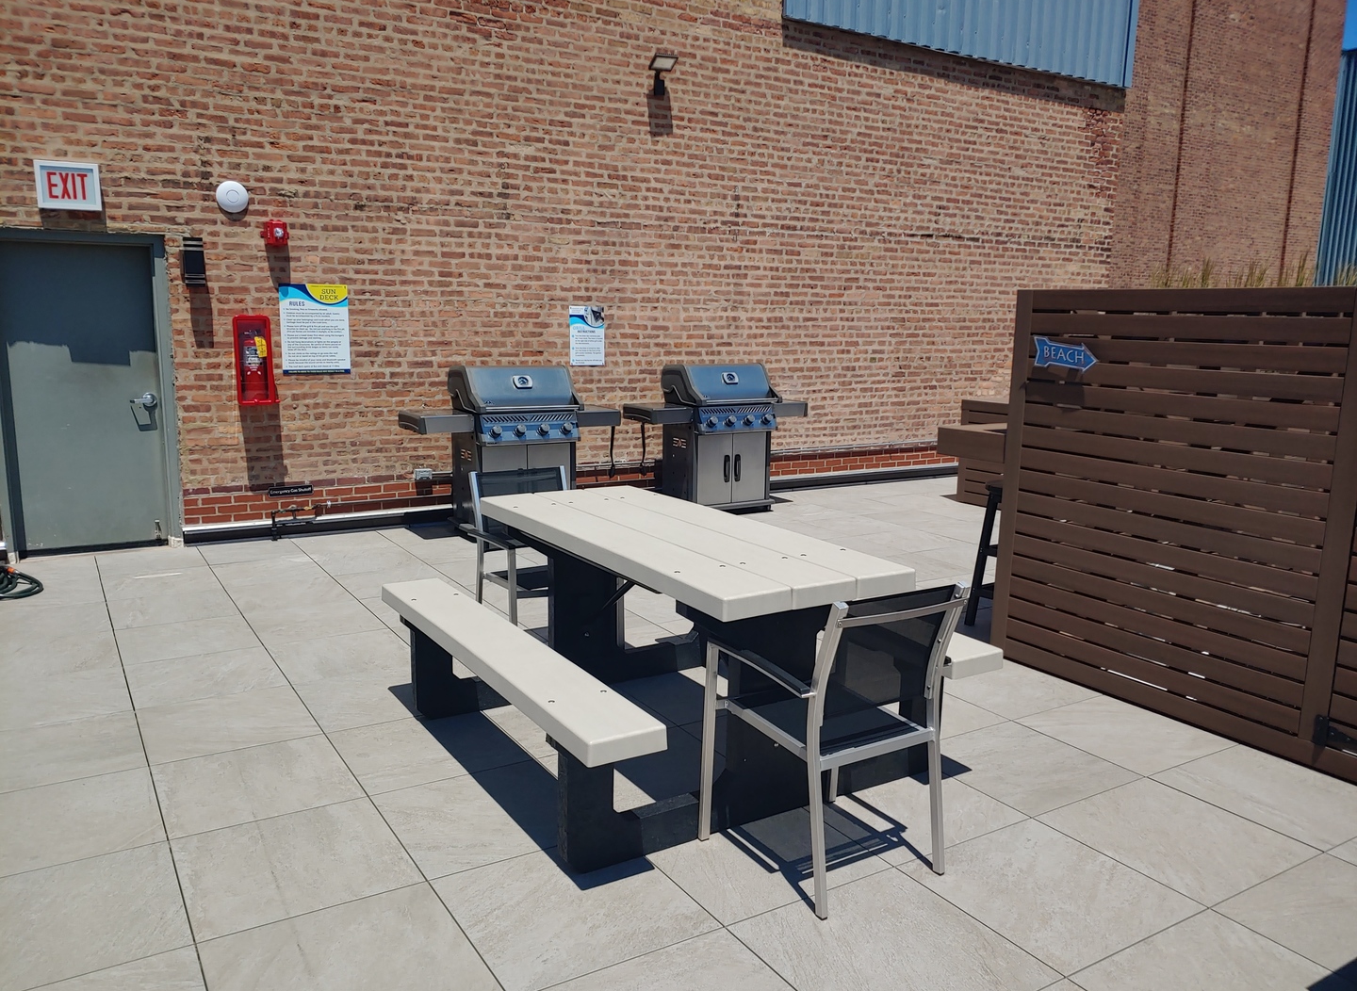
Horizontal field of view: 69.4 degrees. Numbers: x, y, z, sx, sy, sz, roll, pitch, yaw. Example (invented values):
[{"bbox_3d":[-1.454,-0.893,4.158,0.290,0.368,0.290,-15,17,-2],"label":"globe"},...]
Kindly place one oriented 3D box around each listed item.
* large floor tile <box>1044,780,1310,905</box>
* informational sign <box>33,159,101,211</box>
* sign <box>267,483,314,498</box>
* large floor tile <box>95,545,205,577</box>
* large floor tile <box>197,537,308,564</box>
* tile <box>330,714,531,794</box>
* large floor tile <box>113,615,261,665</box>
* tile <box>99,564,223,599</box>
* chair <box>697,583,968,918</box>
[{"bbox_3d":[1.569,1.086,3.105,0.605,0.020,0.605,-4,11,-31],"label":"large floor tile"},{"bbox_3d":[-3.710,-1.877,5.959,0.335,0.278,0.100,-4,11,-31],"label":"informational sign"},{"bbox_3d":[-2.739,-0.028,6.926,0.292,0.074,0.010,-4,11,-31],"label":"sign"},{"bbox_3d":[-3.404,0.437,6.332,0.605,0.020,0.605,-5,11,-34],"label":"large floor tile"},{"bbox_3d":[-2.868,0.391,6.602,0.600,0.024,0.600,-4,11,-33],"label":"large floor tile"},{"bbox_3d":[-0.937,0.953,3.683,0.600,0.024,0.600,-4,11,-33],"label":"tile"},{"bbox_3d":[-2.461,0.727,4.920,0.605,0.020,0.605,-5,11,-32],"label":"large floor tile"},{"bbox_3d":[-3.070,0.529,5.823,0.605,0.020,0.605,-5,11,-34],"label":"tile"},{"bbox_3d":[0.443,0.645,2.849,0.560,0.875,0.570,-4,11,-32],"label":"chair"}]

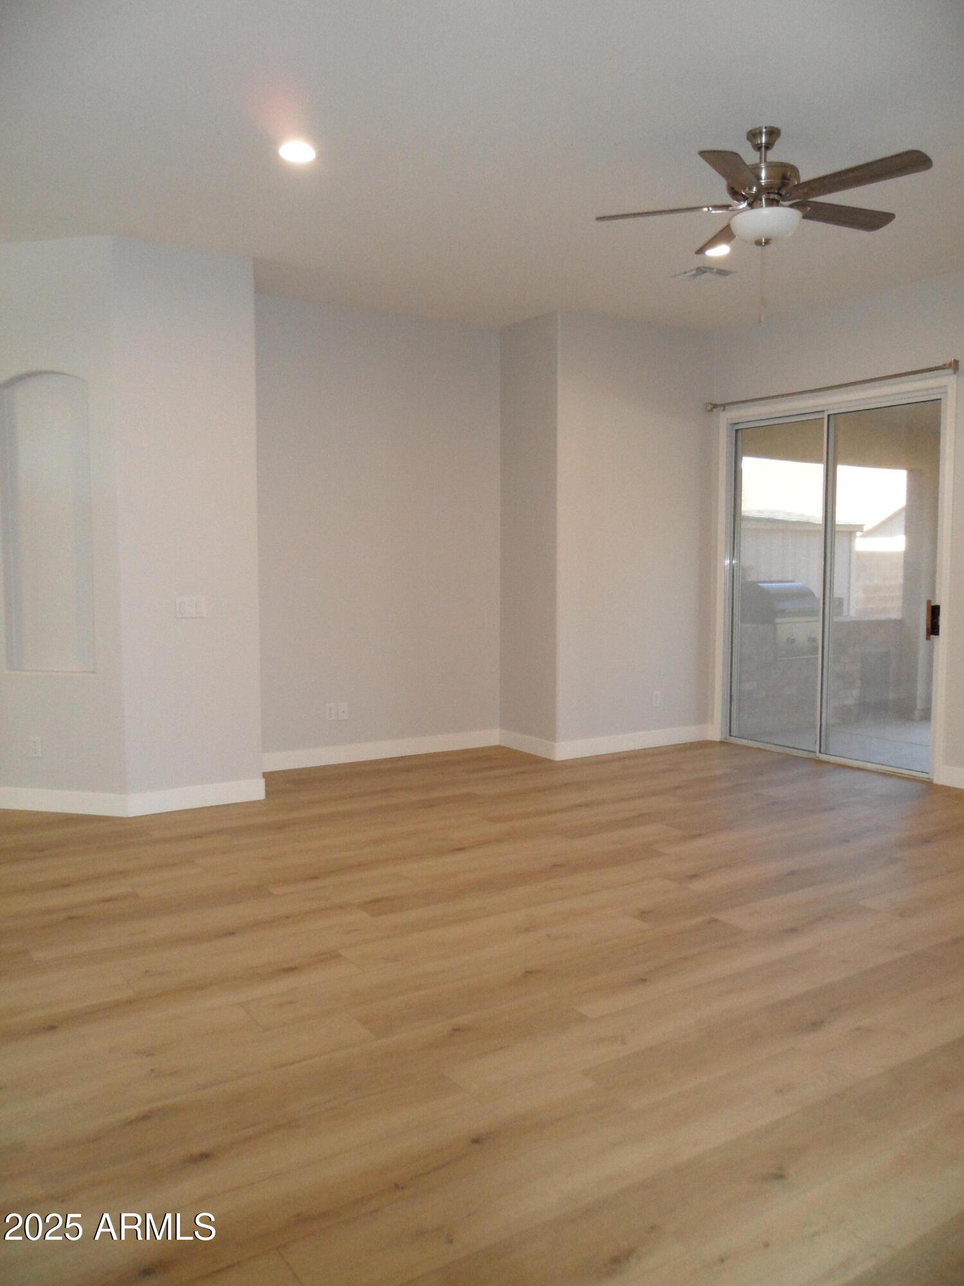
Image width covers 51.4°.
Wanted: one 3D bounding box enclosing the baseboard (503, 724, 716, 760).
[{"bbox_3d":[0.958,0.707,7.708,1.512,0.125,0.716,-3,5,-32],"label":"baseboard"}]

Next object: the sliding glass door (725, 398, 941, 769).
[{"bbox_3d":[2.354,-0.388,6.925,0.100,2.391,1.724,-3,5,-32],"label":"sliding glass door"}]

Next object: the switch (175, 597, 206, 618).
[{"bbox_3d":[-1.607,-0.195,5.540,0.163,0.116,0.011,-3,6,-33],"label":"switch"}]

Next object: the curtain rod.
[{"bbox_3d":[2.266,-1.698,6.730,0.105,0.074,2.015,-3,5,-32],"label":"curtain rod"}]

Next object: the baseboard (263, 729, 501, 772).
[{"bbox_3d":[-0.719,0.758,7.077,2.009,0.125,0.016,-3,5,-32],"label":"baseboard"}]

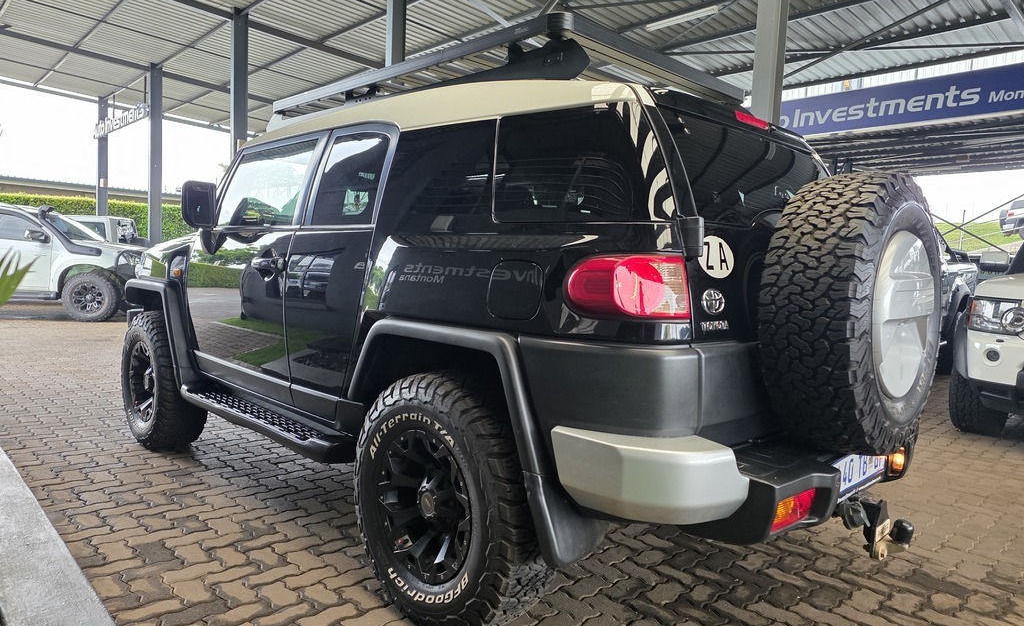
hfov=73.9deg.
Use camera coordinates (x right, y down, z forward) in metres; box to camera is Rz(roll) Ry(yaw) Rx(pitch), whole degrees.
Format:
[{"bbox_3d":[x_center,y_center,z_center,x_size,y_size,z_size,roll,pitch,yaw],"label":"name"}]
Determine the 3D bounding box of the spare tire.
[{"bbox_3d":[1.048,0.000,2.068,0.275,0.835,0.835,6,6,44],"label":"spare tire"}]

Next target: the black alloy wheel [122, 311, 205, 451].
[{"bbox_3d":[-2.135,0.406,4.171,0.835,0.835,0.275,6,6,44],"label":"black alloy wheel"}]

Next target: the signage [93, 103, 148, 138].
[{"bbox_3d":[-9.948,-4.851,17.238,0.130,0.420,4.956,-2,6,-43],"label":"signage"}]

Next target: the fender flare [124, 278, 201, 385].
[{"bbox_3d":[-2.123,0.086,4.147,1.020,0.620,0.170,6,6,44],"label":"fender flare"}]

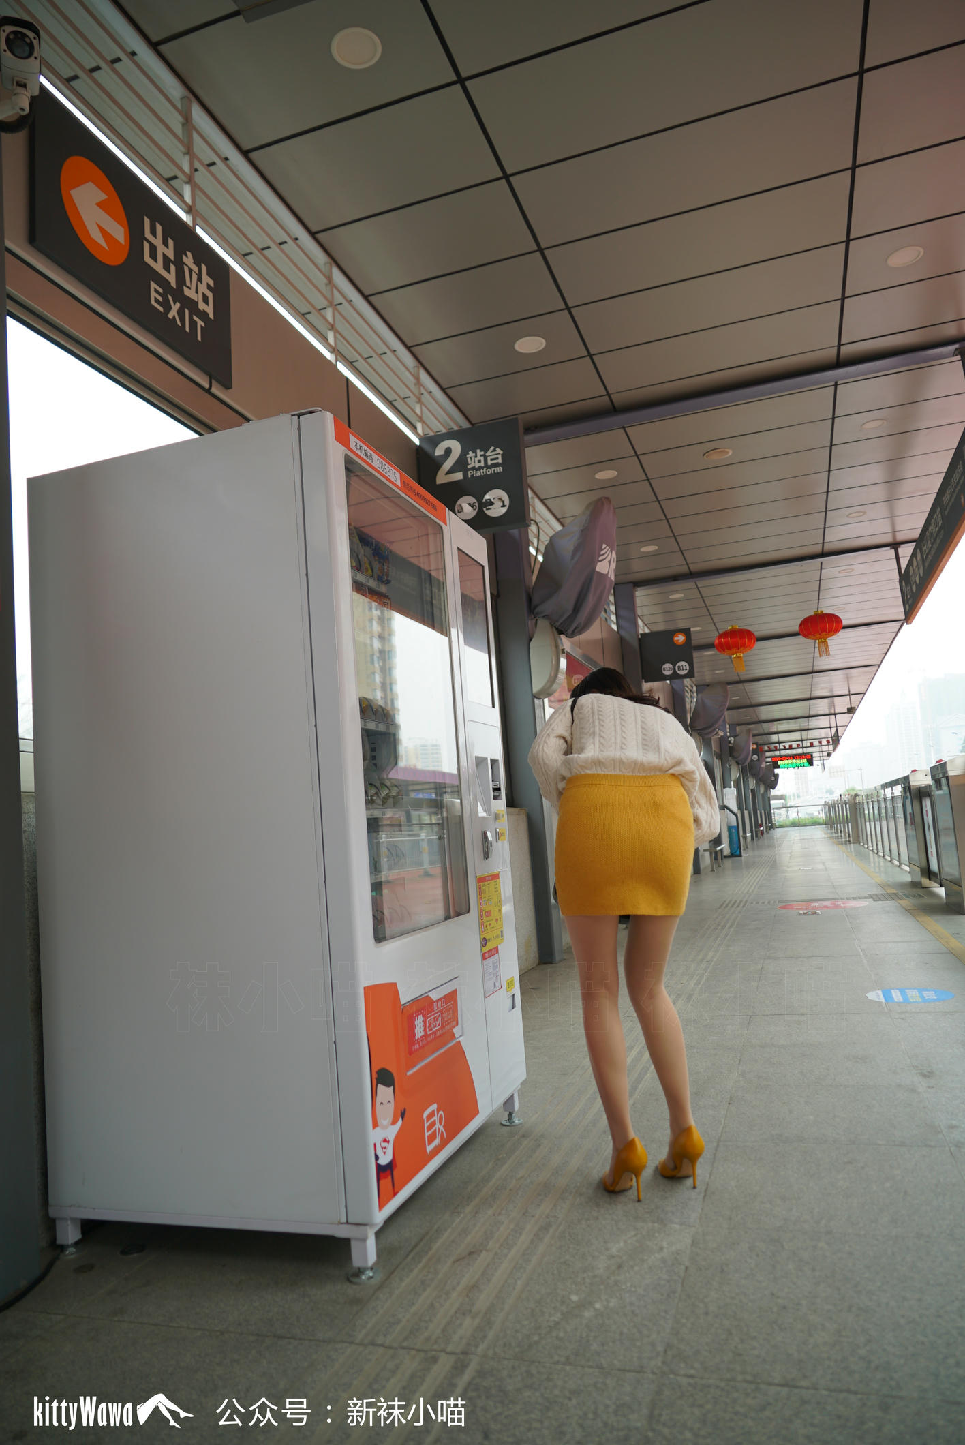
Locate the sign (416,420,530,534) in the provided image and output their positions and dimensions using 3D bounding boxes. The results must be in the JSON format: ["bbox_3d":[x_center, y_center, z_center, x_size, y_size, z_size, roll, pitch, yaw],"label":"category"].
[{"bbox_3d":[-0.043,-1.359,5.458,0.600,0.600,0.110,-6,-7,18],"label":"sign"}]

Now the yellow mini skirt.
[{"bbox_3d":[0.368,0.317,2.493,0.360,0.358,0.280,-5,-6,4],"label":"yellow mini skirt"}]

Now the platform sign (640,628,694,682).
[{"bbox_3d":[2.276,-0.806,11.766,0.600,0.600,0.110,-6,-7,18],"label":"platform sign"}]

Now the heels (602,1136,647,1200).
[{"bbox_3d":[0.361,1.113,2.467,0.078,0.156,0.205,-2,-7,-16],"label":"heels"}]

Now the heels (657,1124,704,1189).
[{"bbox_3d":[0.510,1.109,2.520,0.078,0.156,0.205,-2,-7,-16],"label":"heels"}]

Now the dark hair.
[{"bbox_3d":[0.413,-0.043,2.964,0.270,0.260,0.250,-5,-6,6],"label":"dark hair"}]

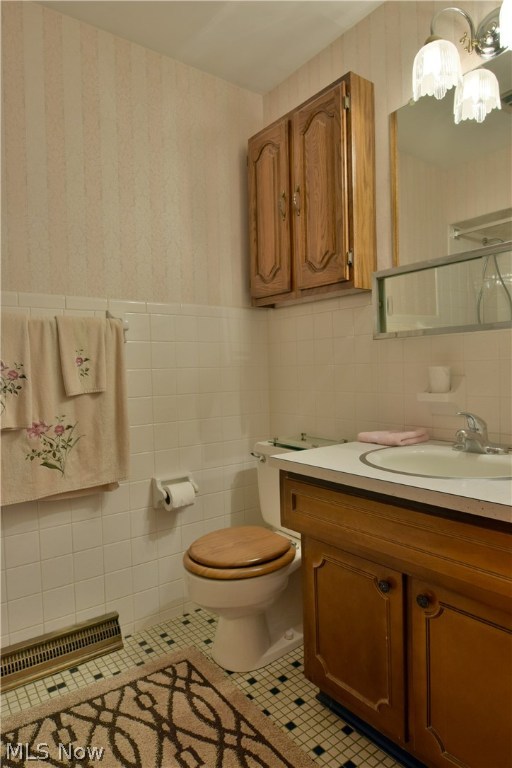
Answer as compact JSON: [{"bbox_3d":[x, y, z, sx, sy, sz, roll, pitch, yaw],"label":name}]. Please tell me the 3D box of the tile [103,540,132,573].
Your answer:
[{"bbox_3d":[-0.527,0.653,1.708,0.107,0.107,0.009,-3,2,-37],"label":"tile"}]

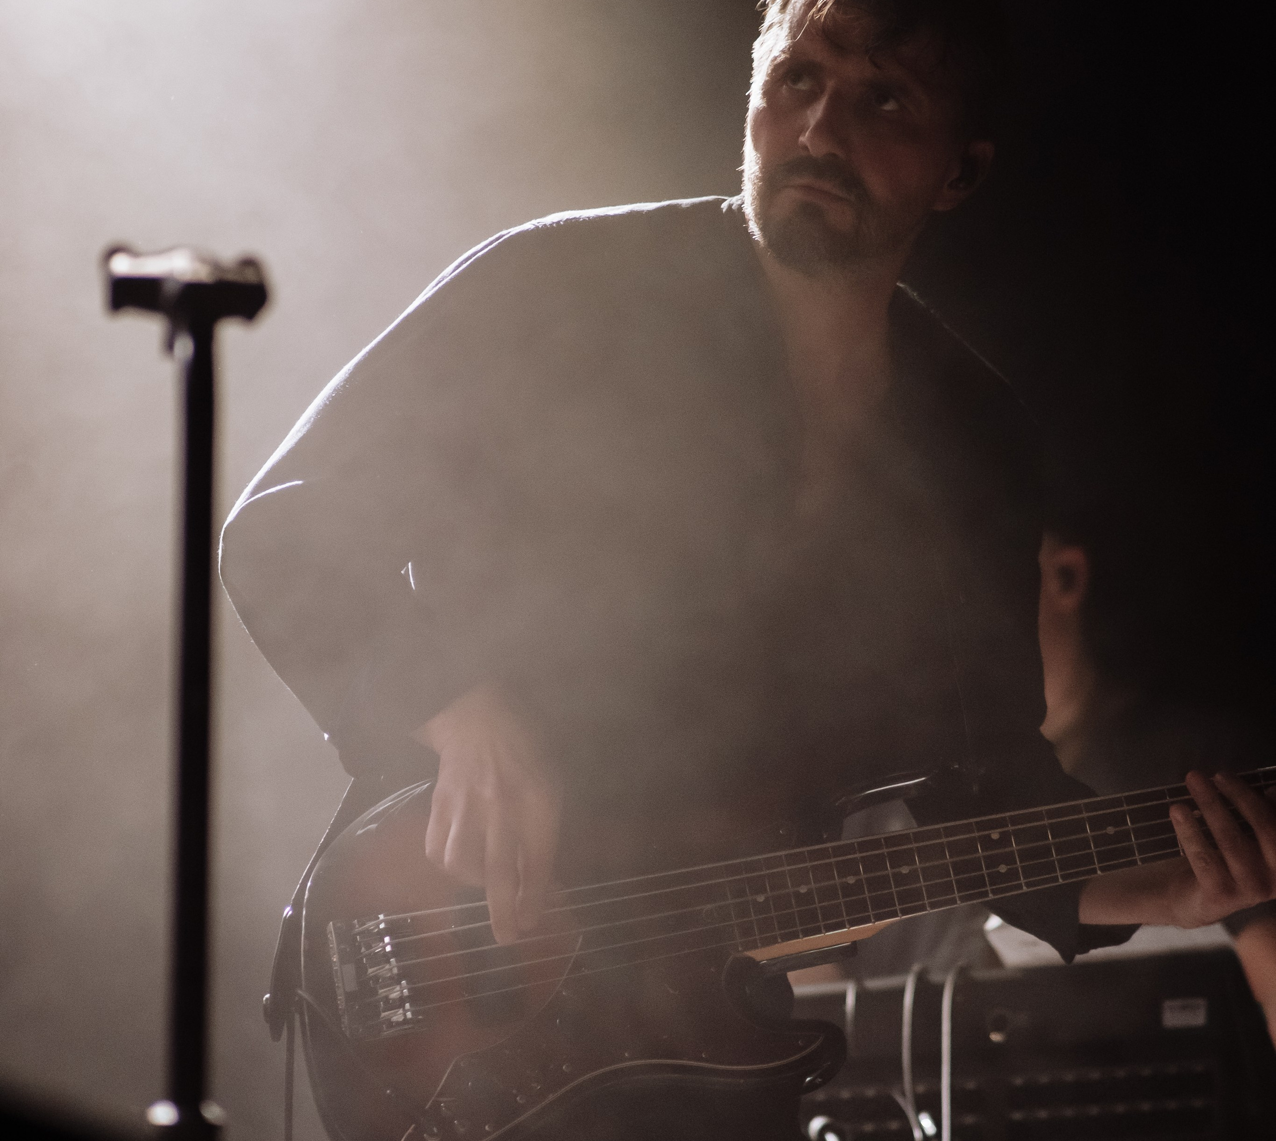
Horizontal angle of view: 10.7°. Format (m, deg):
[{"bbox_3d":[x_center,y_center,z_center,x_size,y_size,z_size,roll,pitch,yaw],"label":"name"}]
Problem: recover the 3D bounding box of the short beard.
[{"bbox_3d":[0.130,-0.251,4.800,0.114,0.090,0.080,9,-3,16],"label":"short beard"}]

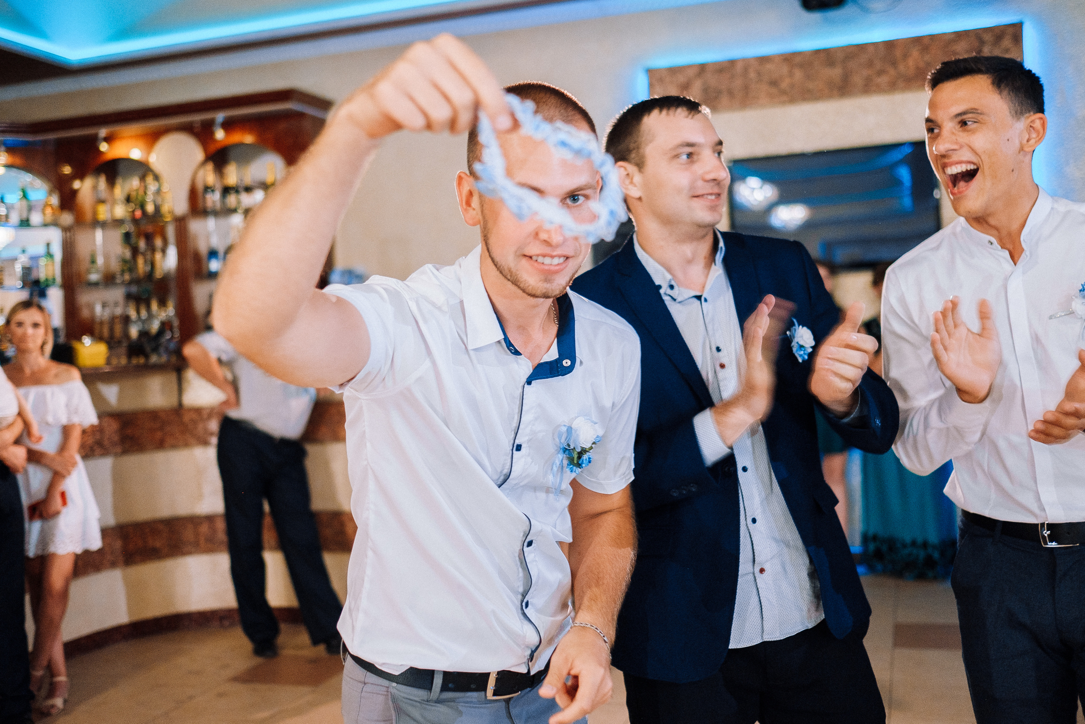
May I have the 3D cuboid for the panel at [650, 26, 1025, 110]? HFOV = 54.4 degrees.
[{"bbox_3d":[1.683,-1.690,6.226,2.120,0.311,0.050,-2,0,16],"label":"panel"}]

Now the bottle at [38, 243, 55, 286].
[{"bbox_3d":[-3.244,-0.634,6.900,0.083,0.283,0.083,-2,0,16],"label":"bottle"}]

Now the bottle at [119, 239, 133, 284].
[{"bbox_3d":[-2.706,-0.649,6.850,0.078,0.286,0.078,-2,0,16],"label":"bottle"}]

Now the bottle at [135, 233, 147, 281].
[{"bbox_3d":[-2.756,-0.725,7.249,0.079,0.313,0.079,-2,0,19],"label":"bottle"}]

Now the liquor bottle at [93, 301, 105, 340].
[{"bbox_3d":[-3.099,-0.290,7.372,0.073,0.274,0.073,-2,0,19],"label":"liquor bottle"}]

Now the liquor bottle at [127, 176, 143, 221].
[{"bbox_3d":[-2.803,-1.122,7.258,0.090,0.295,0.090,-2,0,19],"label":"liquor bottle"}]

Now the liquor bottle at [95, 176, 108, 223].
[{"bbox_3d":[-3.075,-1.130,7.350,0.083,0.316,0.083,-2,0,19],"label":"liquor bottle"}]

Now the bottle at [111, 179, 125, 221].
[{"bbox_3d":[-2.755,-1.051,6.850,0.080,0.264,0.080,-2,0,16],"label":"bottle"}]

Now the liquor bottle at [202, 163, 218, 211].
[{"bbox_3d":[-2.113,-1.103,6.700,0.085,0.301,0.085,-2,0,16],"label":"liquor bottle"}]

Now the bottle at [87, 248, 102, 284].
[{"bbox_3d":[-3.134,-0.663,7.377,0.091,0.259,0.091,-2,0,19],"label":"bottle"}]

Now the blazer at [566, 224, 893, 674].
[{"bbox_3d":[0.323,0.163,1.790,0.570,0.760,0.400,-5,0,-5],"label":"blazer"}]

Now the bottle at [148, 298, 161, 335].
[{"bbox_3d":[-2.655,-0.310,7.222,0.082,0.265,0.082,-2,0,19],"label":"bottle"}]

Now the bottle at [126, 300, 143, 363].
[{"bbox_3d":[-2.554,-0.191,6.600,0.095,0.392,0.095,-2,0,16],"label":"bottle"}]

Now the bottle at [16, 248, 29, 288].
[{"bbox_3d":[-3.673,-0.664,7.450,0.085,0.283,0.085,-2,0,0],"label":"bottle"}]

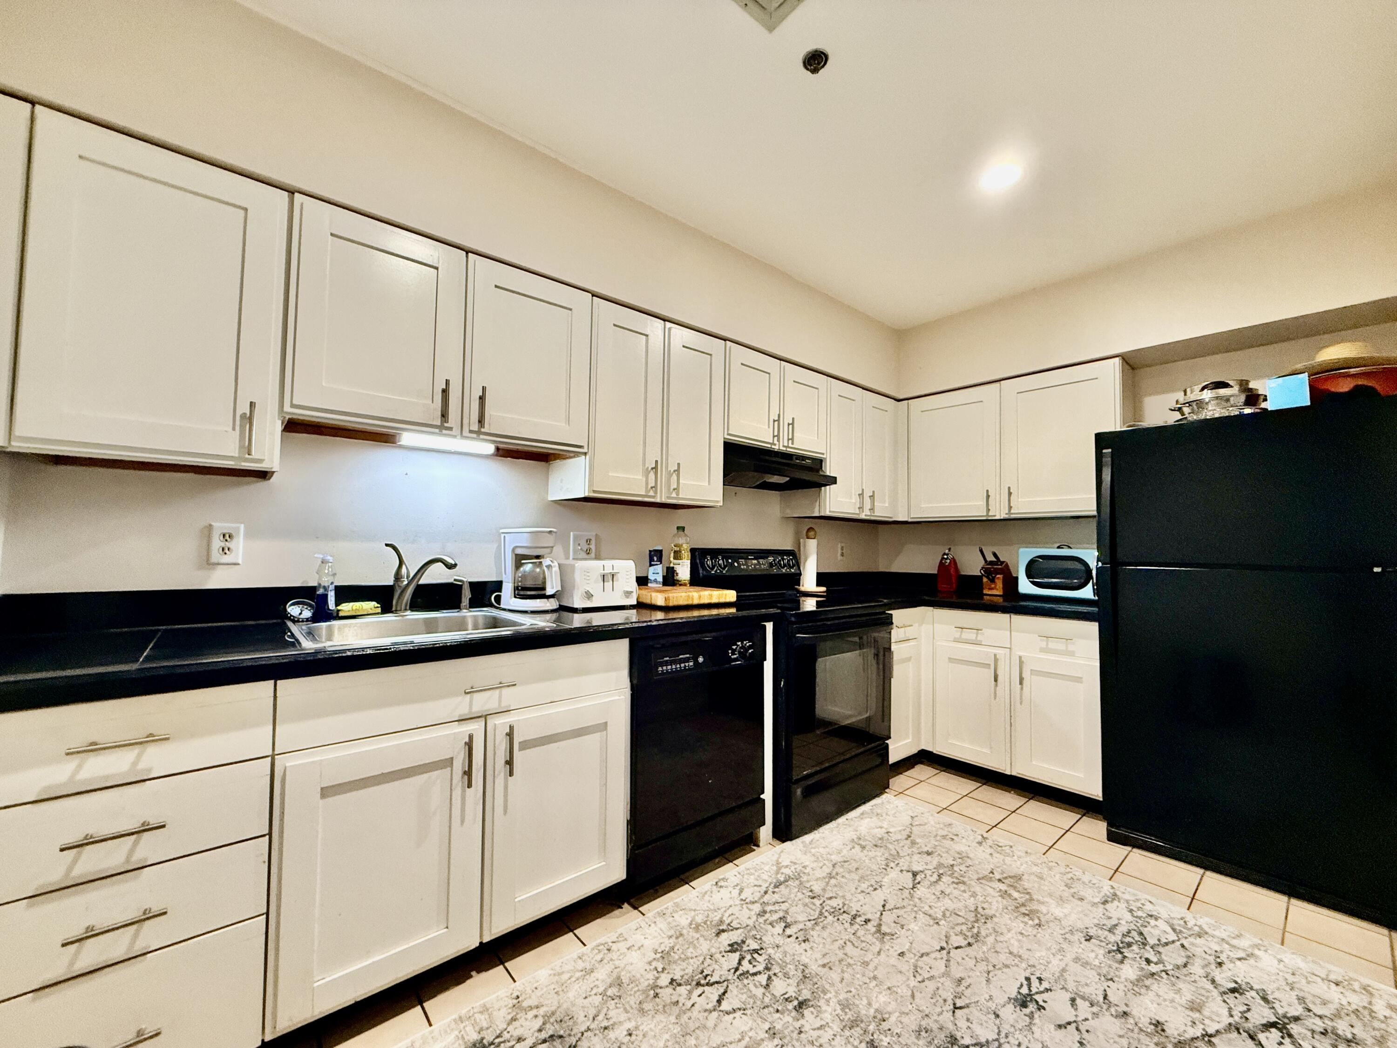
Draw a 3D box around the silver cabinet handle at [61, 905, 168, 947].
[{"bbox_3d":[-1.069,0.737,1.041,0.137,0.013,0.036,3,-3,-41],"label":"silver cabinet handle"}]

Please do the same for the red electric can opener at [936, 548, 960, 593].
[{"bbox_3d":[1.518,0.282,3.439,0.115,0.262,0.120,-2,-3,39],"label":"red electric can opener"}]

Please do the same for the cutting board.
[{"bbox_3d":[-0.065,0.309,2.417,0.371,0.050,0.276,3,-3,-36],"label":"cutting board"}]

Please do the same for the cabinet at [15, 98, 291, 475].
[{"bbox_3d":[-1.362,-0.517,1.463,0.457,0.750,0.326,3,-3,-41],"label":"cabinet"}]

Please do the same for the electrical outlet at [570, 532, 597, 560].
[{"bbox_3d":[-0.488,0.093,2.411,0.120,0.114,0.010,3,-3,-41],"label":"electrical outlet"}]

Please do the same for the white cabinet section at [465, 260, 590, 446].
[{"bbox_3d":[-0.685,-0.569,2.088,0.456,0.602,0.322,3,-3,-41],"label":"white cabinet section"}]

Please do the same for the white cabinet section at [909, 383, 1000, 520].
[{"bbox_3d":[1.605,-0.399,3.413,0.316,0.759,0.531,3,-3,-41],"label":"white cabinet section"}]

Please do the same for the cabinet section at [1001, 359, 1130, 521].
[{"bbox_3d":[1.958,-0.410,3.006,0.316,0.759,0.545,3,-3,-41],"label":"cabinet section"}]

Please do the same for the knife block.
[{"bbox_3d":[1.670,0.295,3.110,0.190,0.195,0.105,3,-3,-41],"label":"knife block"}]

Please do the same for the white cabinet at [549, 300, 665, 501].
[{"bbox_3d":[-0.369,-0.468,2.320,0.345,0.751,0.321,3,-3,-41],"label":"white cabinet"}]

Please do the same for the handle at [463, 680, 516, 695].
[{"bbox_3d":[-0.553,0.432,1.496,0.137,0.013,0.036,3,-3,-41],"label":"handle"}]

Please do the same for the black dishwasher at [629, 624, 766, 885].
[{"bbox_3d":[-0.177,0.774,2.219,0.622,0.778,0.622,3,-3,-41],"label":"black dishwasher"}]

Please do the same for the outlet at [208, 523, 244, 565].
[{"bbox_3d":[-1.376,0.059,1.646,0.074,0.118,0.009,3,-3,-41],"label":"outlet"}]

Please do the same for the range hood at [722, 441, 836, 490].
[{"bbox_3d":[0.351,-0.285,2.848,0.758,0.156,0.456,3,-3,-41],"label":"range hood"}]

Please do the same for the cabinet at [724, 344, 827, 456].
[{"bbox_3d":[0.312,-0.586,2.912,0.758,0.446,0.321,3,-3,-41],"label":"cabinet"}]

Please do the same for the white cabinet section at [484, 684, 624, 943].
[{"bbox_3d":[-0.598,0.836,1.899,0.459,0.600,0.600,3,-3,-41],"label":"white cabinet section"}]

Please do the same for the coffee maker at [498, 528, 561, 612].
[{"bbox_3d":[-0.612,0.168,2.083,0.240,0.298,0.165,-1,-3,41],"label":"coffee maker"}]

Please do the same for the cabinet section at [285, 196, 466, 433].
[{"bbox_3d":[-1.030,-0.587,1.789,0.458,0.602,0.322,3,-3,-41],"label":"cabinet section"}]

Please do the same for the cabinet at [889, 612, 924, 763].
[{"bbox_3d":[0.858,0.815,3.136,0.333,0.752,0.647,3,-3,-41],"label":"cabinet"}]

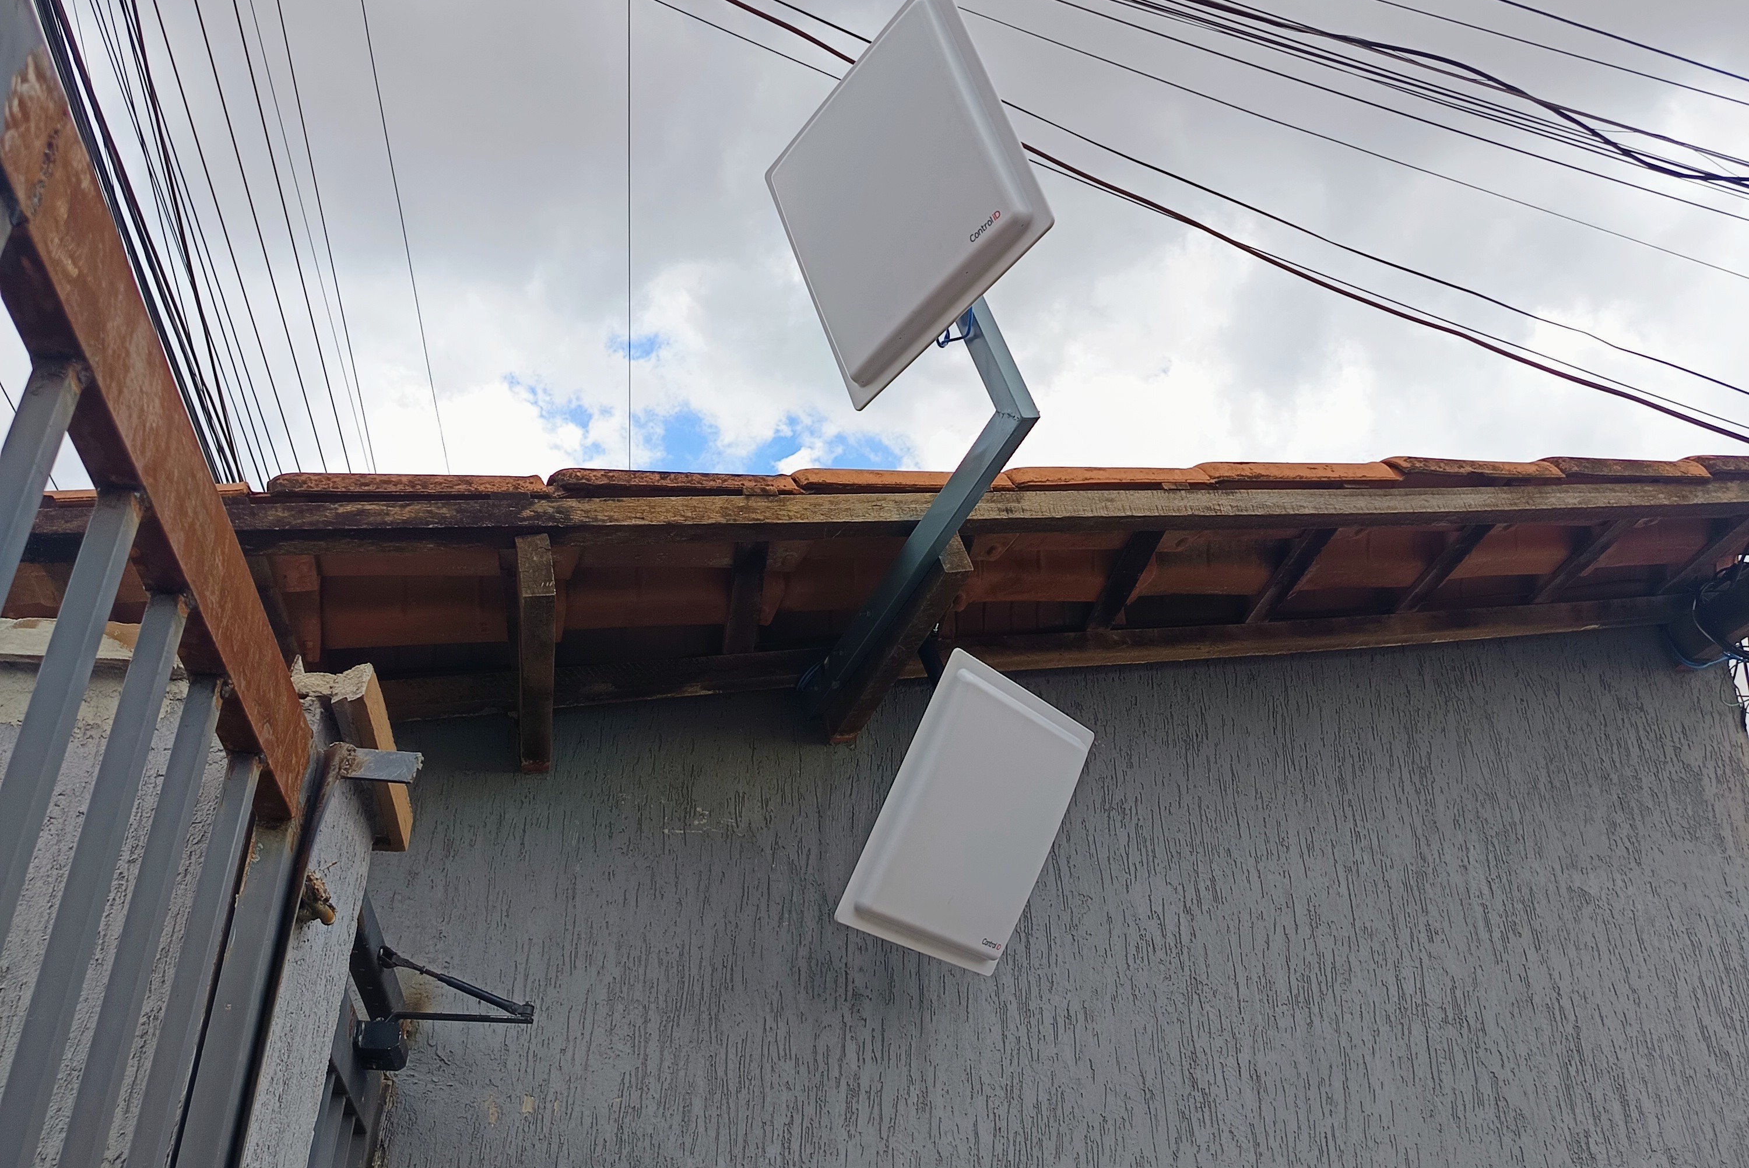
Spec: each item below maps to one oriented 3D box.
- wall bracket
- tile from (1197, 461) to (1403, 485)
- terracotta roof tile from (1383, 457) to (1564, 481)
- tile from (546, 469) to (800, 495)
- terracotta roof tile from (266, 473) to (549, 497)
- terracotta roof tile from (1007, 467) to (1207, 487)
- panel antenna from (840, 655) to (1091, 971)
[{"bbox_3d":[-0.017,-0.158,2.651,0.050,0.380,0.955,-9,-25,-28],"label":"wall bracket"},{"bbox_3d":[0.720,-0.145,2.862,0.405,0.070,0.210,0,-31,-20],"label":"tile"},{"bbox_3d":[1.078,-0.158,3.001,0.405,0.070,0.210,0,-31,-20],"label":"terracotta roof tile"},{"bbox_3d":[-0.308,-0.107,2.463,0.405,0.070,0.210,0,-31,-20],"label":"tile"},{"bbox_3d":[-0.658,-0.095,2.327,0.405,0.070,0.210,0,-31,-20],"label":"terracotta roof tile"},{"bbox_3d":[0.374,-0.132,2.728,0.405,0.070,0.210,0,-31,-20],"label":"terracotta roof tile"},{"bbox_3d":[0.157,0.375,2.589,0.050,0.445,0.445,17,-11,43],"label":"panel antenna"}]

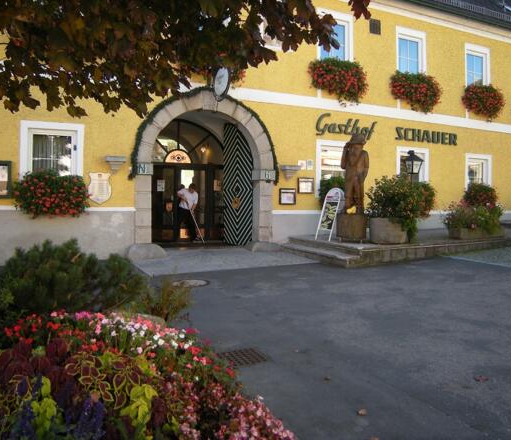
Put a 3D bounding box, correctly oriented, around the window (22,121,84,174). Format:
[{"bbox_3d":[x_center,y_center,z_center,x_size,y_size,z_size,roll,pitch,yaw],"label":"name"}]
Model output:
[{"bbox_3d":[-4.417,-1.447,10.379,1.270,1.308,0.200,0,0,-26],"label":"window"}]

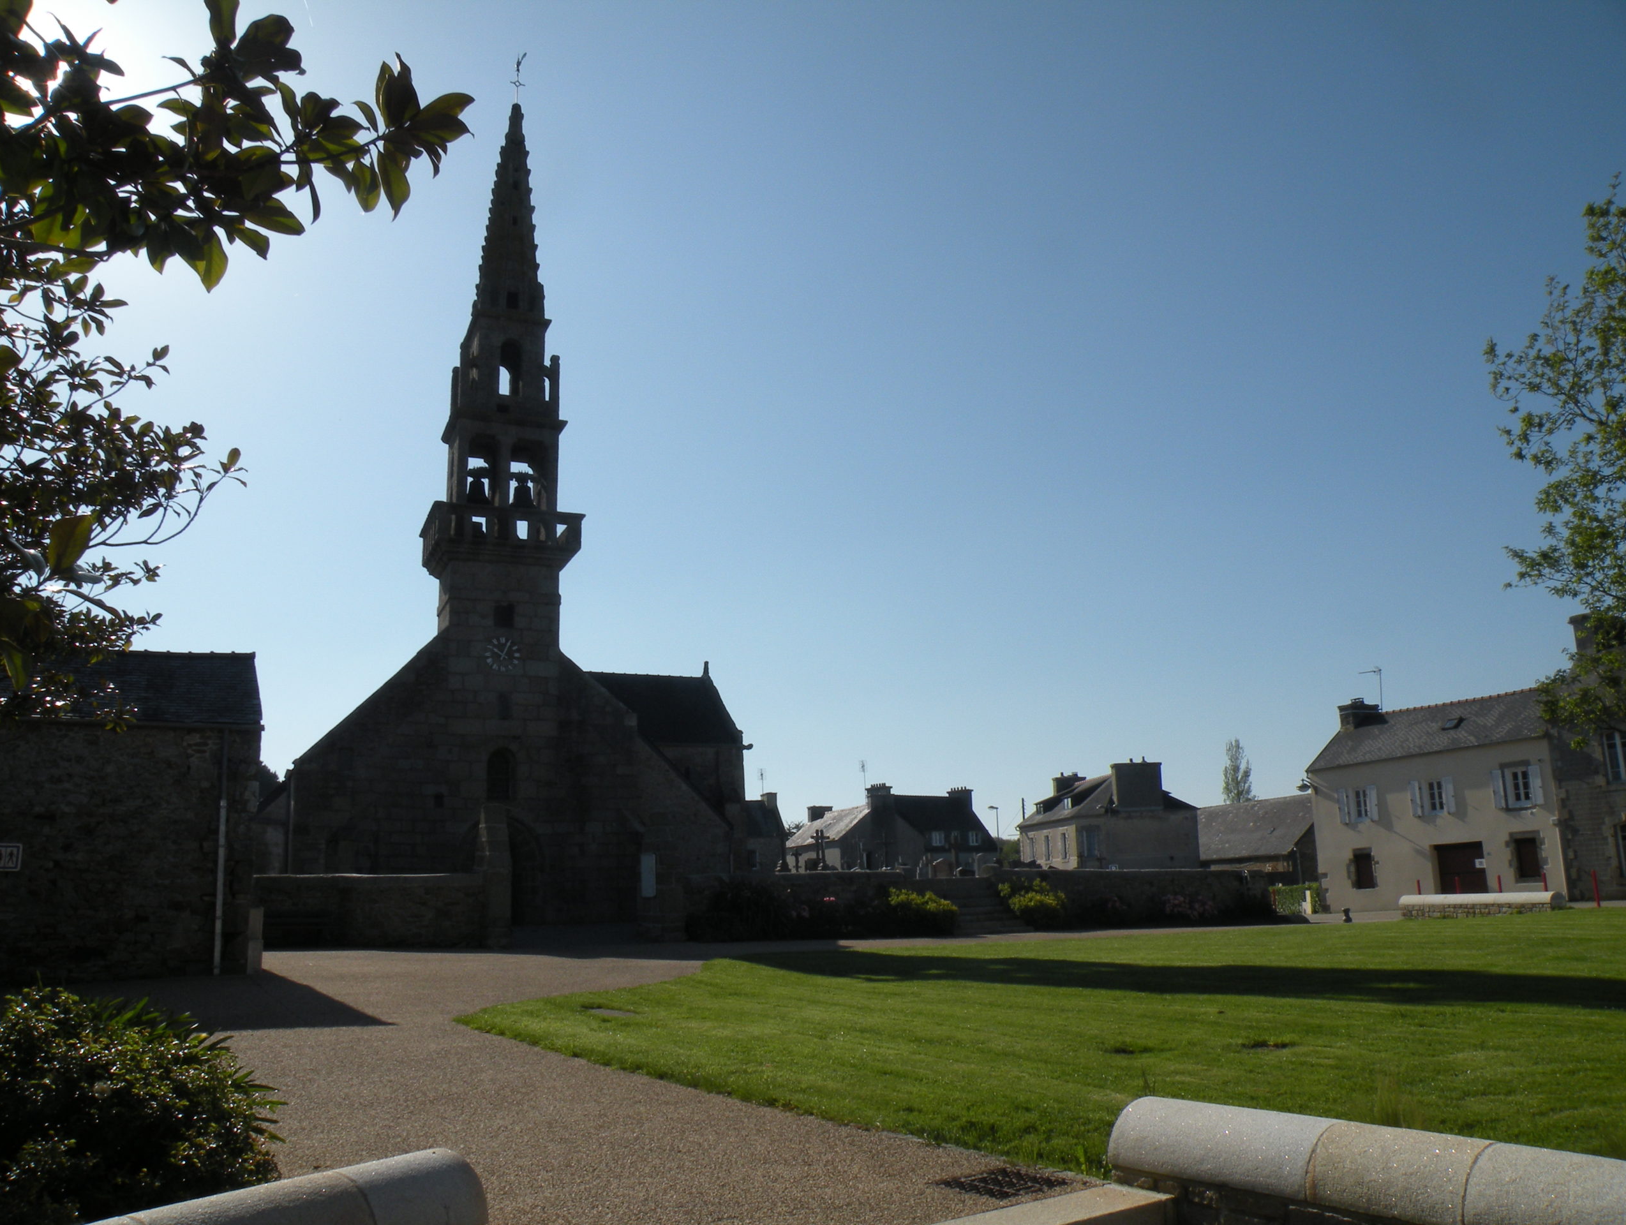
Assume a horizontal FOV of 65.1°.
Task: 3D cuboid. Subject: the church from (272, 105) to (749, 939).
[{"bbox_3d":[-13.377,-1.351,53.672,18.400,27.950,25.000,5,-14,-28],"label":"church"}]

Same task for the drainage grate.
[{"bbox_3d":[0.899,2.683,5.953,0.466,0.040,0.468,7,-15,-37],"label":"drainage grate"}]

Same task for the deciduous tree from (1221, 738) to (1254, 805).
[{"bbox_3d":[37.914,17.494,112.614,2.900,13.500,2.900,-6,-13,18],"label":"deciduous tree"}]

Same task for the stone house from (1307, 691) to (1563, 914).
[{"bbox_3d":[21.349,5.928,40.910,6.100,6.900,8.850,4,-13,-26],"label":"stone house"}]

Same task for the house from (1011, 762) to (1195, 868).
[{"bbox_3d":[15.352,11.420,67.936,6.700,6.300,9.200,0,-12,-11],"label":"house"}]

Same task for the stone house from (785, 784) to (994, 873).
[{"bbox_3d":[5.348,16.518,91.026,13.300,7.600,8.000,4,-14,-27],"label":"stone house"}]

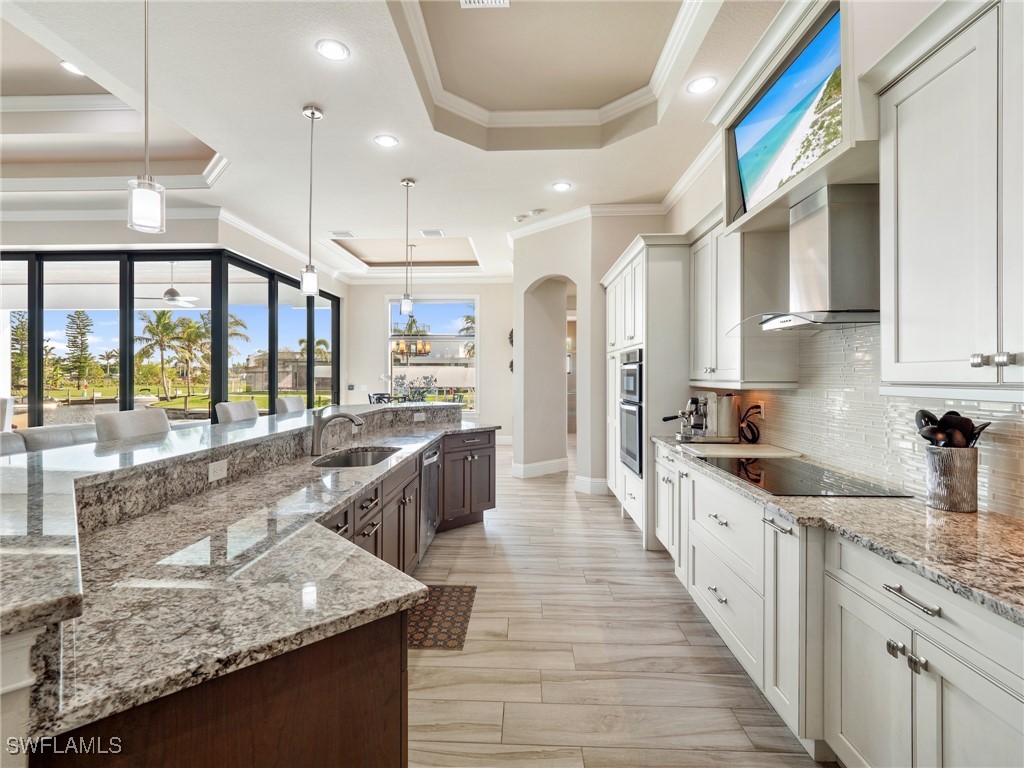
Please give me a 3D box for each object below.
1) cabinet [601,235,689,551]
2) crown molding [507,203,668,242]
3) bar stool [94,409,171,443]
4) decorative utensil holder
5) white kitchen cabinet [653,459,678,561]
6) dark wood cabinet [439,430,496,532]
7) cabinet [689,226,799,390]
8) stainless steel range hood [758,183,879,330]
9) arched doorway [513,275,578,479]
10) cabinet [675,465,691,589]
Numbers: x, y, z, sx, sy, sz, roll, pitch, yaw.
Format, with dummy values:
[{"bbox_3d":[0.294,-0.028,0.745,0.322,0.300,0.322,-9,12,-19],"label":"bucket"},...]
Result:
[{"bbox_3d":[1.419,0.064,4.585,0.716,2.500,1.720,0,1,2],"label":"cabinet"},{"bbox_3d":[0.815,-2.052,5.904,2.172,0.160,0.586,0,1,29],"label":"crown molding"},{"bbox_3d":[-1.997,0.750,2.803,0.540,1.170,0.460,0,1,2],"label":"bar stool"},{"bbox_3d":[1.585,0.341,1.708,0.136,0.220,0.136,0,1,2],"label":"decorative utensil holder"},{"bbox_3d":[1.458,0.896,3.510,0.600,0.680,0.600,0,1,2],"label":"white kitchen cabinet"},{"bbox_3d":[-0.593,0.878,4.635,0.610,0.870,0.620,-1,1,-43],"label":"dark wood cabinet"},{"bbox_3d":[1.565,-0.561,3.279,0.355,1.180,0.920,0,1,2],"label":"cabinet"},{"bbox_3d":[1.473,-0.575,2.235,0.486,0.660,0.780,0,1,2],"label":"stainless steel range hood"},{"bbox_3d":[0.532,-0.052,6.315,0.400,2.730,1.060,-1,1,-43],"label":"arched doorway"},{"bbox_3d":[1.361,0.864,2.942,0.600,0.760,0.230,0,1,2],"label":"cabinet"}]

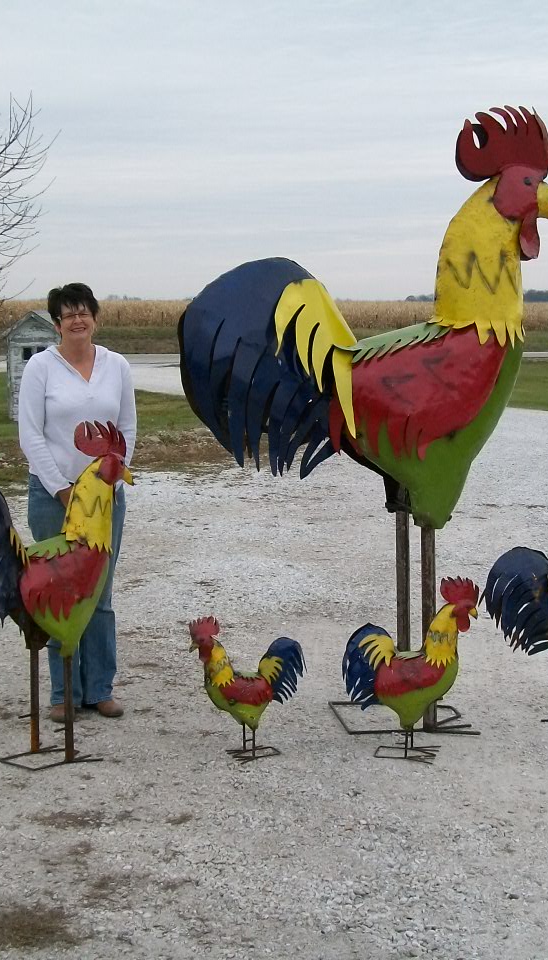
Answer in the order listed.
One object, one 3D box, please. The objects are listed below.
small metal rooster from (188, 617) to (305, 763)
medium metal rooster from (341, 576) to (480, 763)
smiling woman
[{"bbox_3d":[-0.090,0.721,4.695,0.432,0.502,0.190,-2,8,-20],"label":"small metal rooster"},{"bbox_3d":[0.478,0.652,4.704,0.478,0.645,0.220,2,8,13],"label":"medium metal rooster"},{"bbox_3d":[-0.768,0.082,5.117,0.470,1.650,0.340,-2,8,-16],"label":"smiling woman"}]

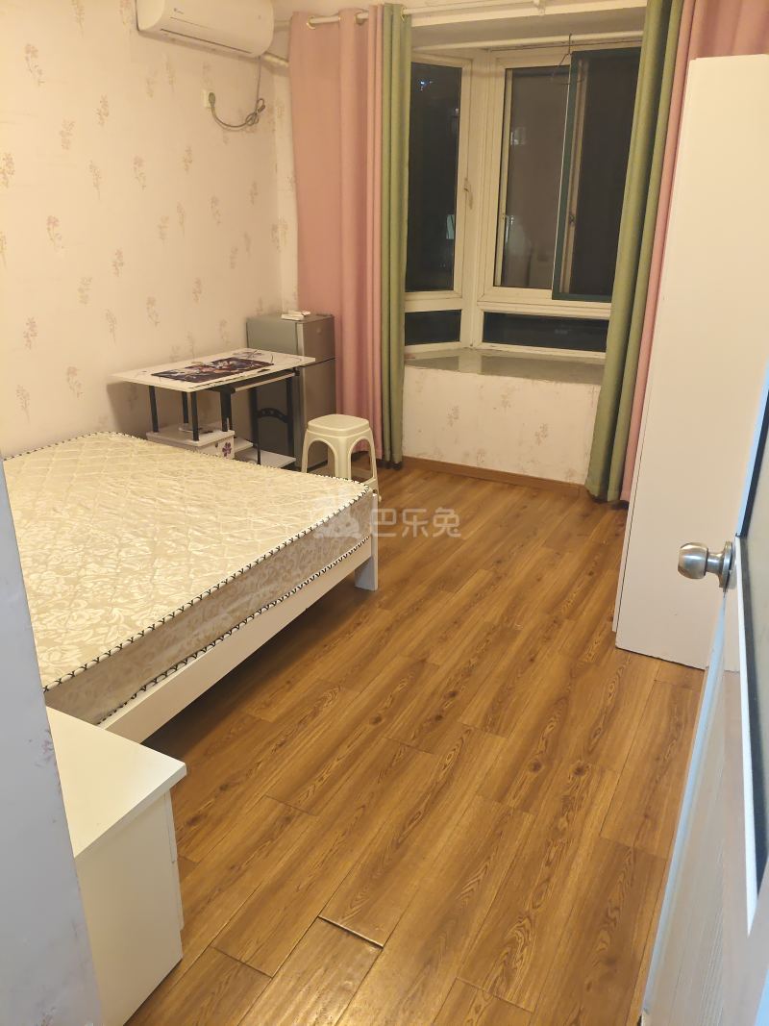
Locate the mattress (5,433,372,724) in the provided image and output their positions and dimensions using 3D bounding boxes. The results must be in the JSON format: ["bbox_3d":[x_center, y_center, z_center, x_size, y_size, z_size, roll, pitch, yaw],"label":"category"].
[{"bbox_3d":[-1.161,0.167,2.596,1.520,0.205,2.000,11,24,25],"label":"mattress"}]

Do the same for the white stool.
[{"bbox_3d":[-0.238,-0.259,4.048,0.320,0.455,0.320,15,26,32],"label":"white stool"}]

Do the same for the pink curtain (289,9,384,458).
[{"bbox_3d":[-0.254,-1.459,4.342,0.565,2.350,0.150,12,25,26],"label":"pink curtain"}]

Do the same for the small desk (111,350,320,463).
[{"bbox_3d":[-0.831,-0.395,4.006,0.520,0.730,0.908,14,26,30],"label":"small desk"}]

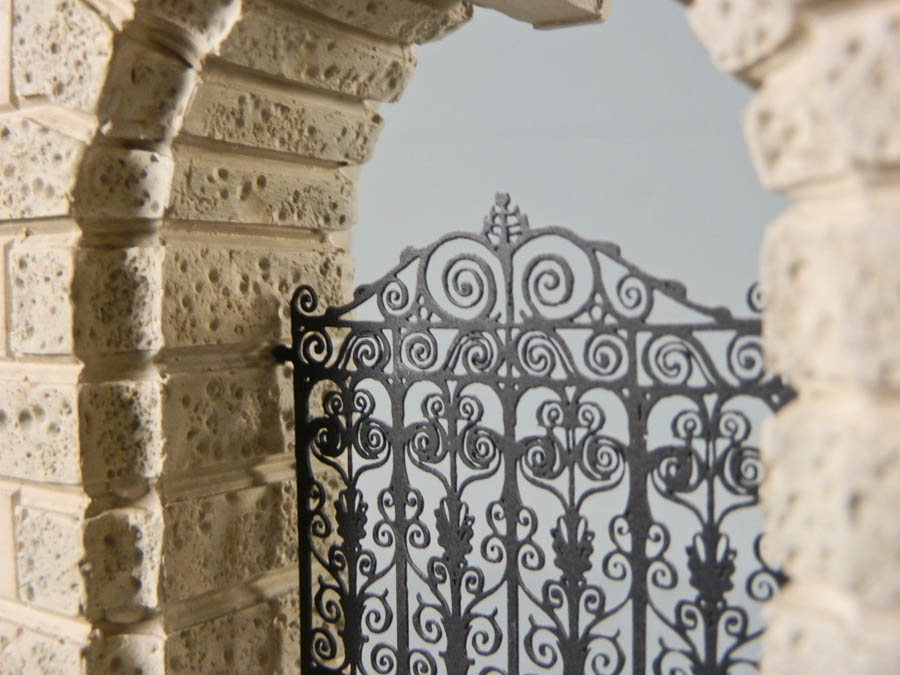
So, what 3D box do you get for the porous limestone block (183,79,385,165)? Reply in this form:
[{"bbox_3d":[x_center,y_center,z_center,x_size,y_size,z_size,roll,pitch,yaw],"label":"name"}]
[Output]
[{"bbox_3d":[-0.053,-0.069,0.310,0.014,0.018,0.078,26,16,32],"label":"porous limestone block"}]

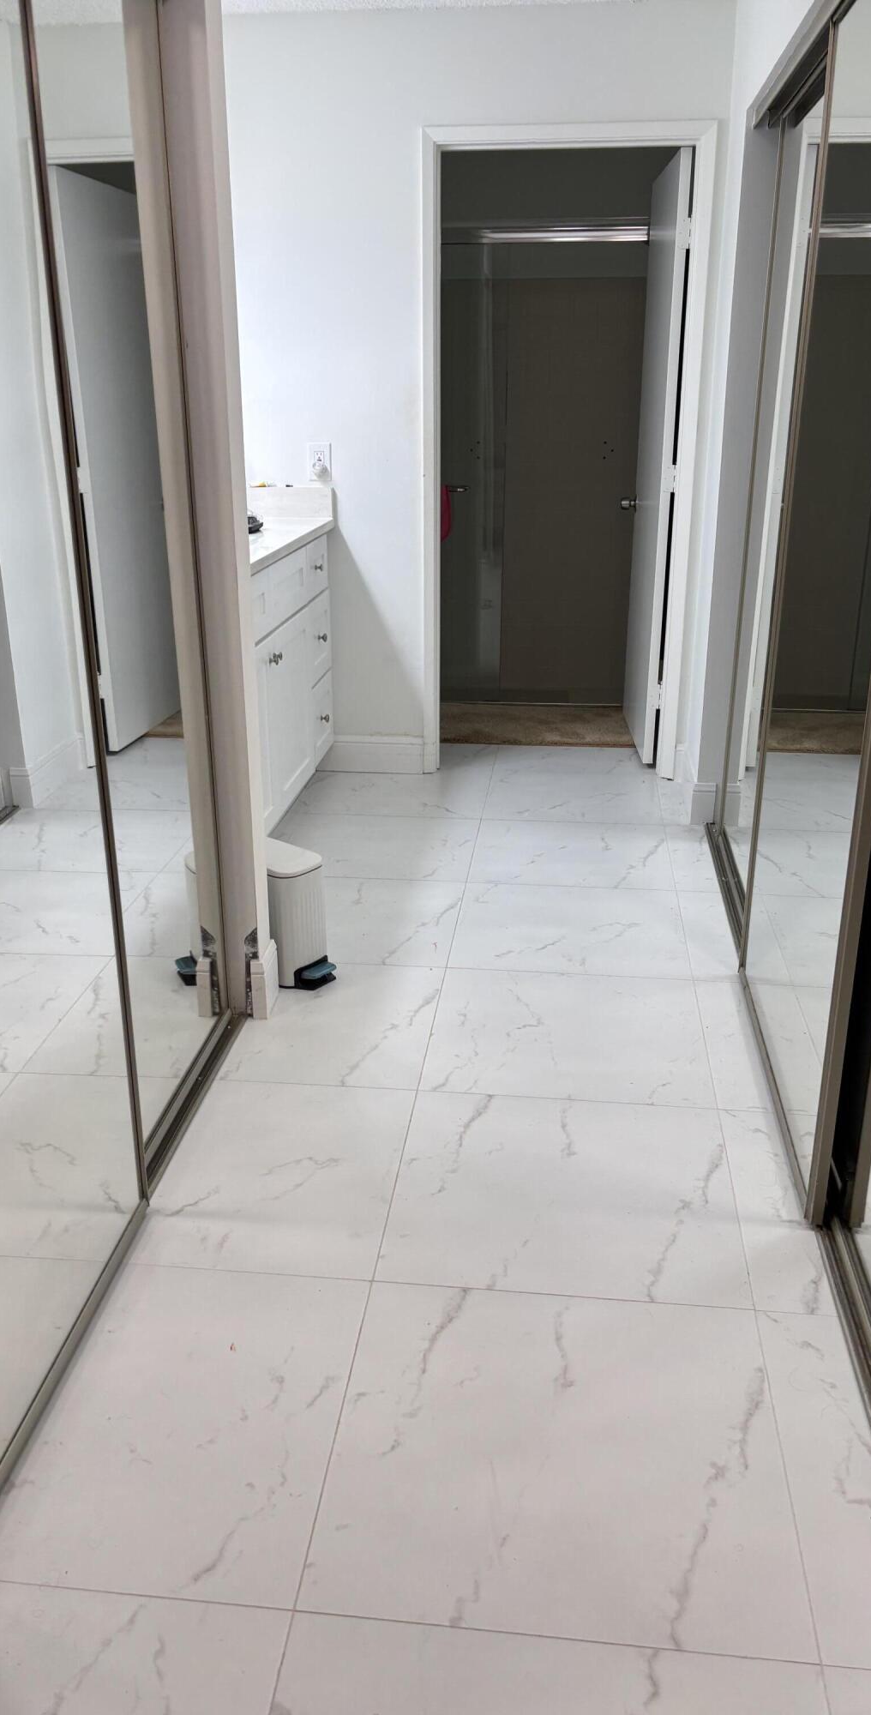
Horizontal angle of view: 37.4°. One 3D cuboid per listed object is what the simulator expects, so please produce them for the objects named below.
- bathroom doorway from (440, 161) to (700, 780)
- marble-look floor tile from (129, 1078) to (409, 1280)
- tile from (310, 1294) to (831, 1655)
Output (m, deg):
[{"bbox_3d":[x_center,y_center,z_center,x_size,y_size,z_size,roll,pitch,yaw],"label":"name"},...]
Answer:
[{"bbox_3d":[0.422,-1.288,4.481,0.820,2.070,0.130,2,20,6],"label":"bathroom doorway"},{"bbox_3d":[-0.277,0.570,2.357,0.420,0.012,0.595,2,20,6],"label":"marble-look floor tile"},{"bbox_3d":[0.166,0.793,1.749,0.600,0.012,0.595,2,20,6],"label":"tile"}]

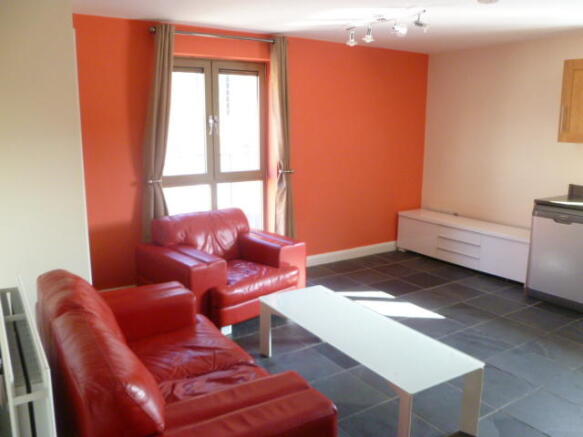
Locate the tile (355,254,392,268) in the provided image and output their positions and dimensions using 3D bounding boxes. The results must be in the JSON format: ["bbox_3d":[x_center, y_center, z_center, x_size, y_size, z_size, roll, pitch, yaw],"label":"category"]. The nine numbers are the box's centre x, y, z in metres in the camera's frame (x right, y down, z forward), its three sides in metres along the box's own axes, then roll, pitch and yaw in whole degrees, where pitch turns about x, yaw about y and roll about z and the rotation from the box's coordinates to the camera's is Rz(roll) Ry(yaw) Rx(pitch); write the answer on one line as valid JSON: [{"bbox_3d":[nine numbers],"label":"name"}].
[{"bbox_3d":[0.947,0.509,5.483,0.399,0.012,0.399,-7,13,-31],"label":"tile"}]

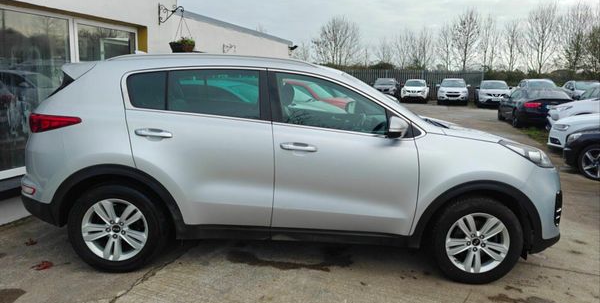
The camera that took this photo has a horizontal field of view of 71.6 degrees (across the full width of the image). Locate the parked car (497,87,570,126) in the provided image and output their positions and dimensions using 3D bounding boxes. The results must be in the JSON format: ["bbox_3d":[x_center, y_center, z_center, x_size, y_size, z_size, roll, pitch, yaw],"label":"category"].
[{"bbox_3d":[8.719,-1.673,15.366,1.850,1.400,4.700,5,11,15],"label":"parked car"}]

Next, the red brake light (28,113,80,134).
[{"bbox_3d":[-1.794,-0.203,3.040,0.460,0.150,0.280,2,10,-1],"label":"red brake light"}]

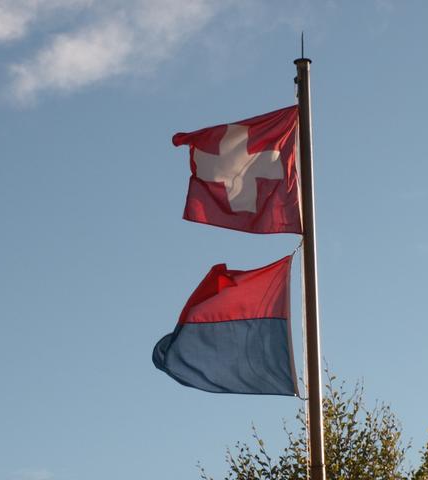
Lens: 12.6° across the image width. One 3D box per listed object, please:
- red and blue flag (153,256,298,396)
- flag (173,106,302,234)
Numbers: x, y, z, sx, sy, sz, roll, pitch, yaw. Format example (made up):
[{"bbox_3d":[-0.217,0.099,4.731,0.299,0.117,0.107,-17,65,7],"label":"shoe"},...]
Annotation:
[{"bbox_3d":[0.089,0.667,14.980,1.100,1.080,0.300,0,-18,-5],"label":"red and blue flag"},{"bbox_3d":[0.186,-0.549,15.350,1.010,1.070,0.250,2,-18,-10],"label":"flag"}]

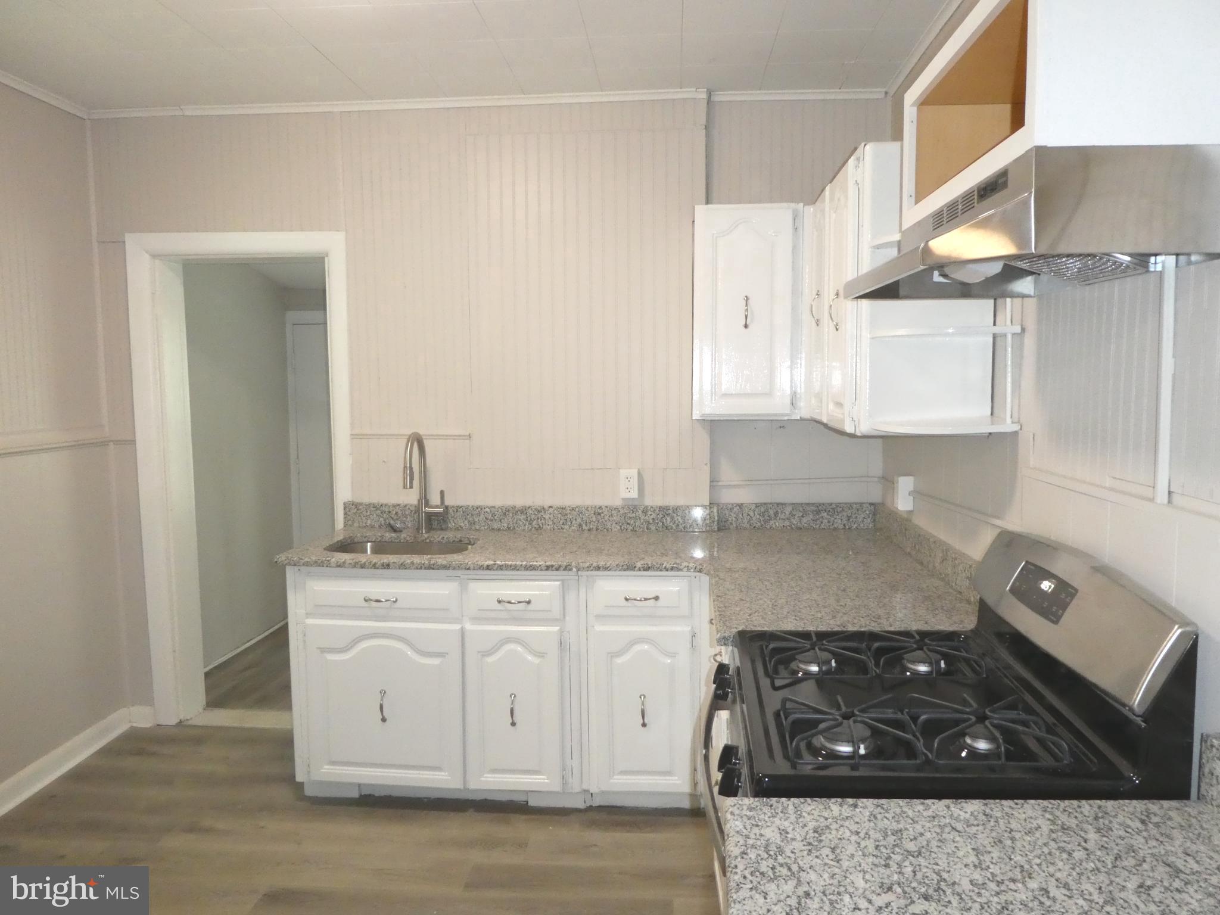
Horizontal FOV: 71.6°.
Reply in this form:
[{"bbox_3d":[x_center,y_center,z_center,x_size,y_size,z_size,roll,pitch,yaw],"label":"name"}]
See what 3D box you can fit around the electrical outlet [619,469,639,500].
[{"bbox_3d":[0.079,0.109,3.448,0.071,0.119,0.011,0,6,4],"label":"electrical outlet"}]

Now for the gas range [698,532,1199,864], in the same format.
[{"bbox_3d":[0.541,0.785,1.691,0.712,1.164,0.756,0,6,4],"label":"gas range"}]

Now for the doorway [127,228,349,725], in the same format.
[{"bbox_3d":[-1.532,0.119,3.662,0.921,2.131,0.203,0,6,4],"label":"doorway"}]

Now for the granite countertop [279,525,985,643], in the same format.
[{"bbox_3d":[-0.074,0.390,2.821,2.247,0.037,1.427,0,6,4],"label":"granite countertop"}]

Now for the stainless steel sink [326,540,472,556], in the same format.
[{"bbox_3d":[-0.793,0.439,3.263,0.565,0.198,0.396,0,6,4],"label":"stainless steel sink"}]

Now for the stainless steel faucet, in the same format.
[{"bbox_3d":[-0.742,0.109,3.349,0.131,0.427,0.243,0,6,4],"label":"stainless steel faucet"}]

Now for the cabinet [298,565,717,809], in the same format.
[{"bbox_3d":[-0.380,0.793,3.244,1.462,0.854,0.616,0,6,4],"label":"cabinet"}]

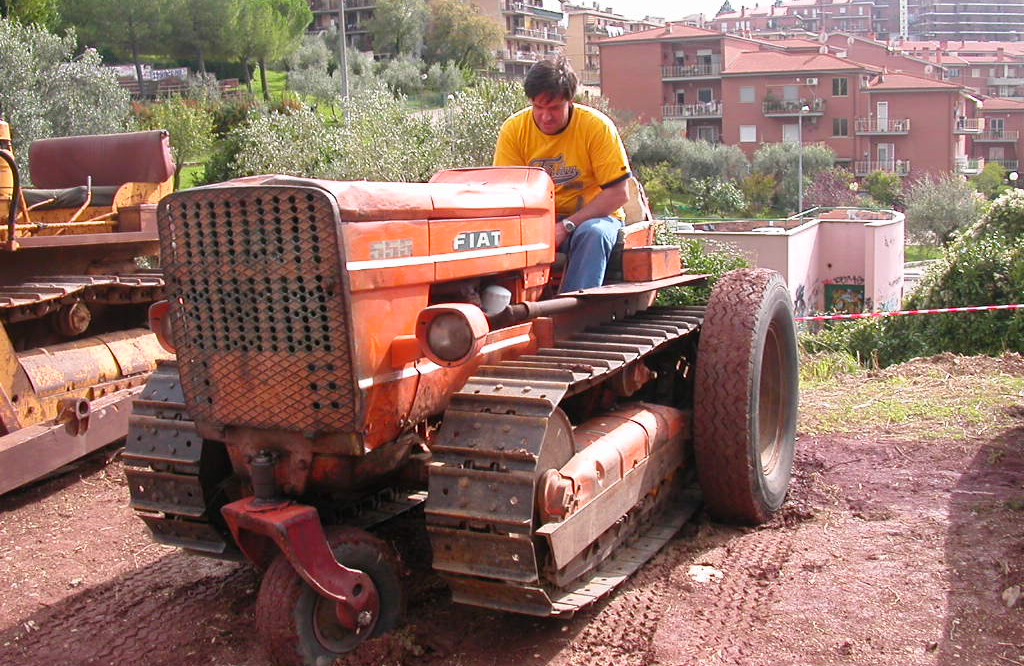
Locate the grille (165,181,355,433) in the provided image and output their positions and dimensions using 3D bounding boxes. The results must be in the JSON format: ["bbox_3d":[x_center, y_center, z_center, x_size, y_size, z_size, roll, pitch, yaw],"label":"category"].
[{"bbox_3d":[-0.630,-0.049,2.747,0.573,0.637,0.080,3,14,25],"label":"grille"}]

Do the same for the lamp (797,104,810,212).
[{"bbox_3d":[10.629,-5.306,40.046,0.500,5.950,0.220,-2,11,0],"label":"lamp"}]

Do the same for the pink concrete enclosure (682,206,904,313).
[{"bbox_3d":[6.401,-0.923,24.794,4.900,3.500,5.600,4,12,28],"label":"pink concrete enclosure"}]

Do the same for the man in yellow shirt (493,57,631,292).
[{"bbox_3d":[0.191,-0.521,4.150,0.540,1.100,0.680,2,12,22],"label":"man in yellow shirt"}]

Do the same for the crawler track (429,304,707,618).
[{"bbox_3d":[0.338,0.359,3.595,0.304,0.701,2.078,3,9,25],"label":"crawler track"}]

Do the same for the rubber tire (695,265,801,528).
[{"bbox_3d":[0.902,0.235,4.114,0.225,0.955,0.955,3,12,25],"label":"rubber tire"}]

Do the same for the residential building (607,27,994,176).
[{"bbox_3d":[22.319,-18.763,89.446,28.000,13.300,13.500,3,12,24],"label":"residential building"}]

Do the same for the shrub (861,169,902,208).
[{"bbox_3d":[17.941,-6.852,53.000,2.000,2.100,1.900,1,11,18],"label":"shrub"}]

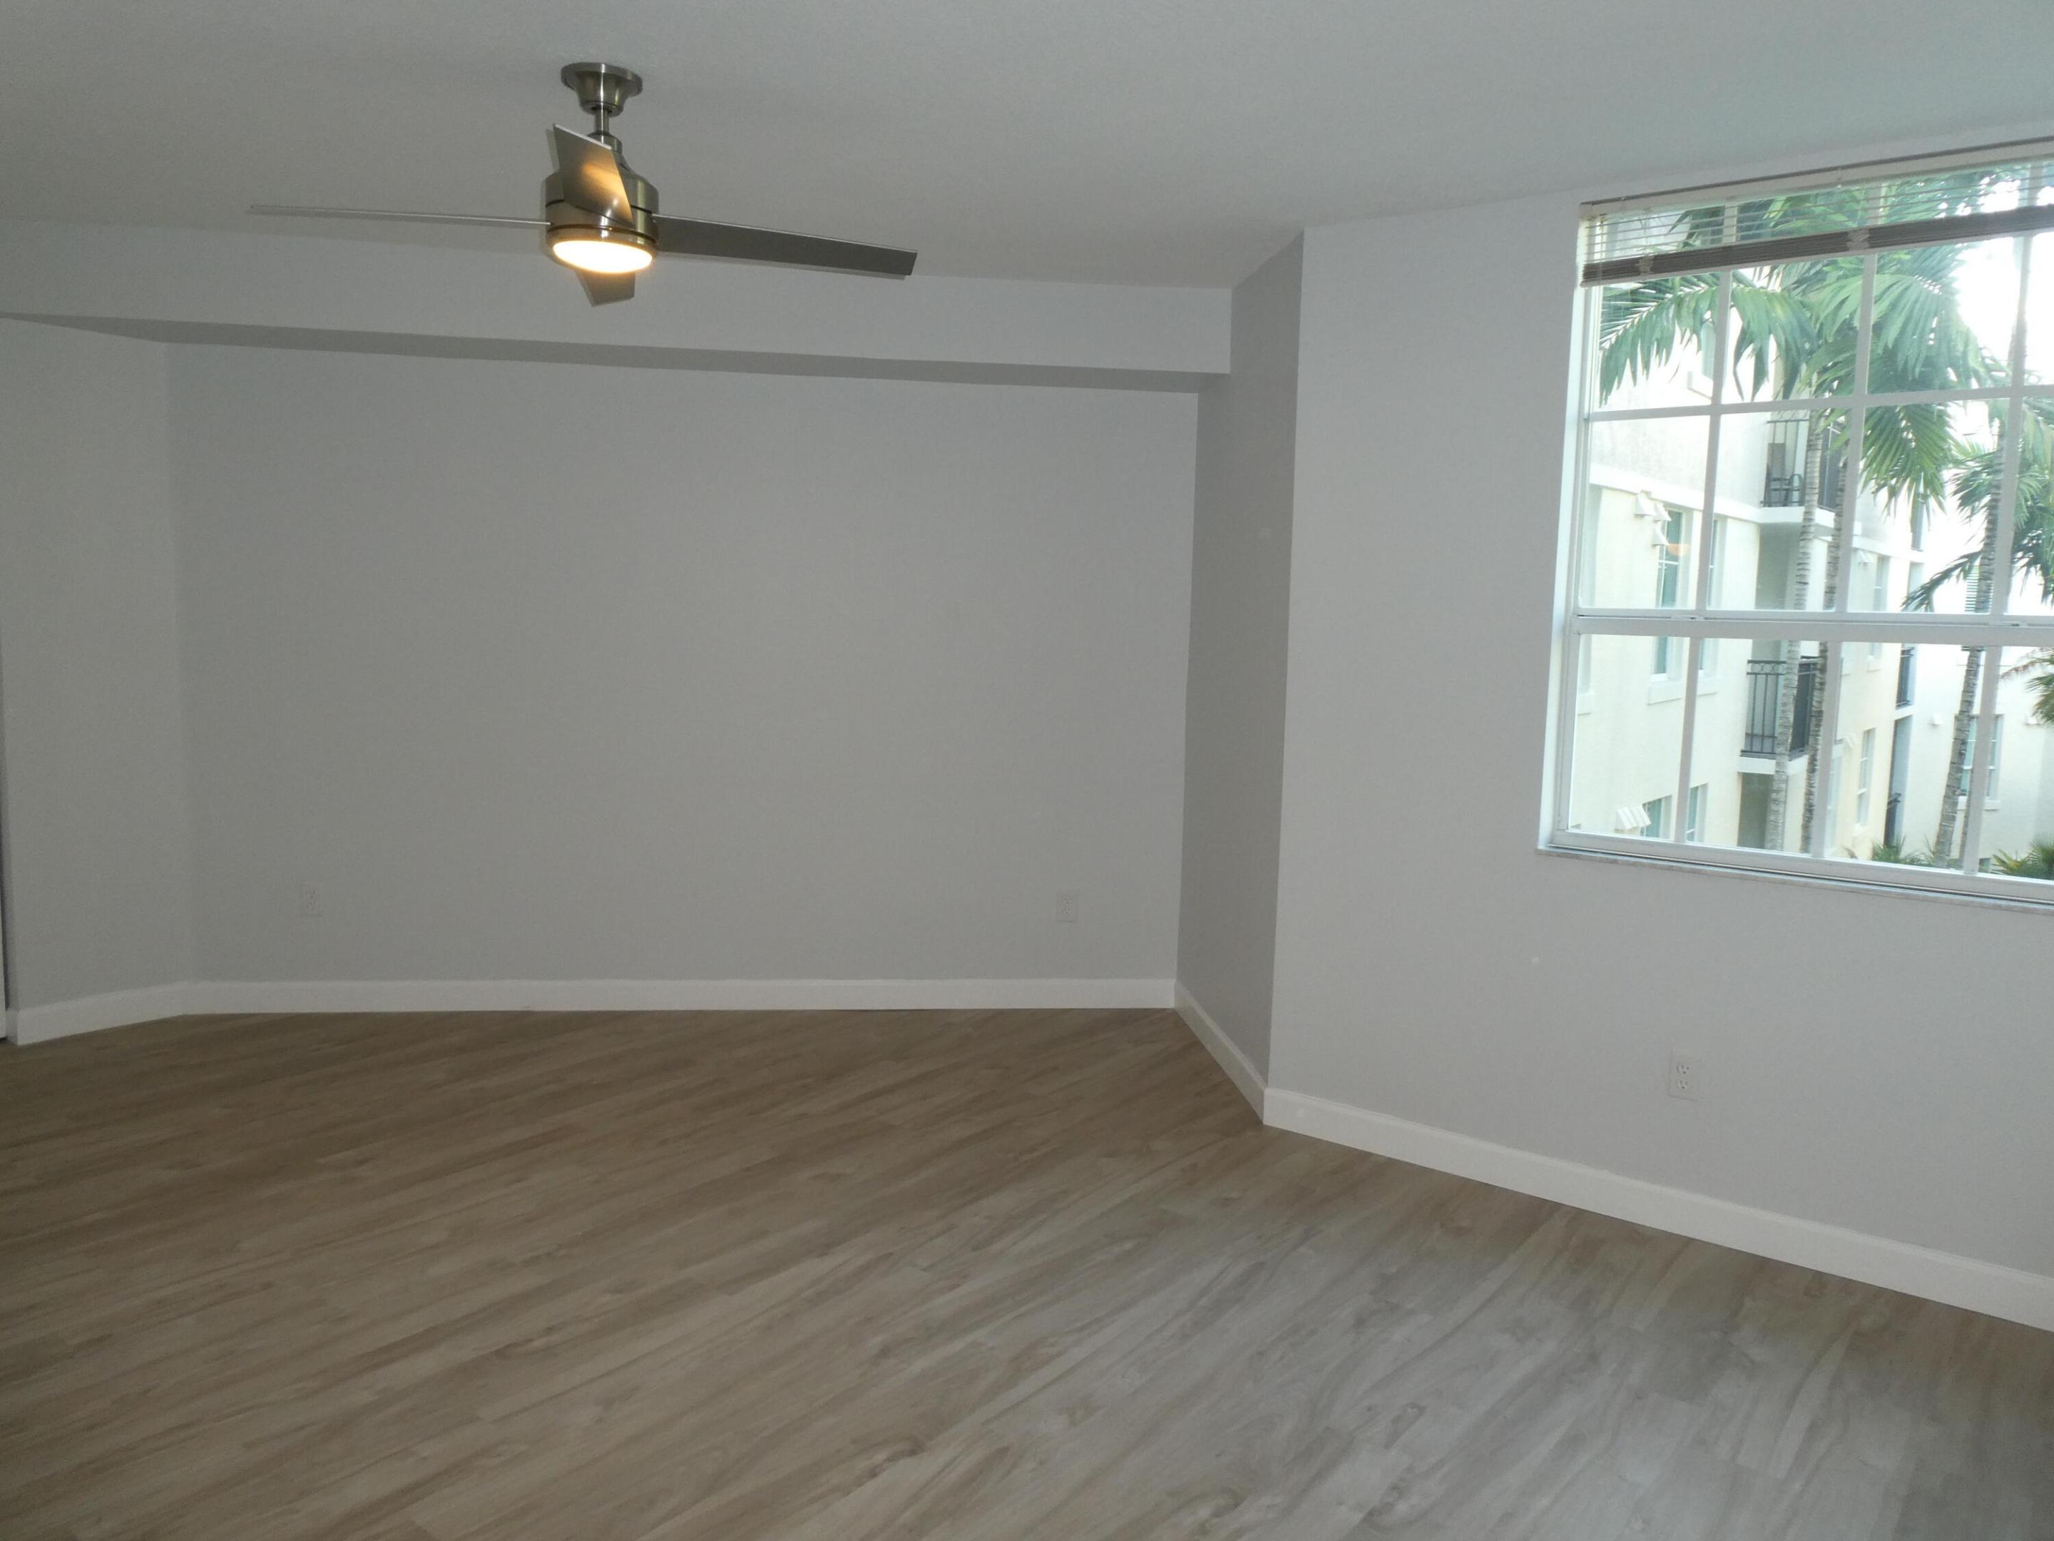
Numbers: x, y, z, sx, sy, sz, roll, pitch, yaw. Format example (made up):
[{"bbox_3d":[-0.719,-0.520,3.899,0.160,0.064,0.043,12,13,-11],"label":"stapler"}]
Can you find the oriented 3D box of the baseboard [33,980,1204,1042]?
[{"bbox_3d":[-1.374,0.855,5.069,3.954,0.117,0.386,1,6,-7],"label":"baseboard"}]

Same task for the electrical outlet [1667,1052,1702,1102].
[{"bbox_3d":[1.640,0.766,3.553,0.070,0.114,0.008,6,8,36],"label":"electrical outlet"}]

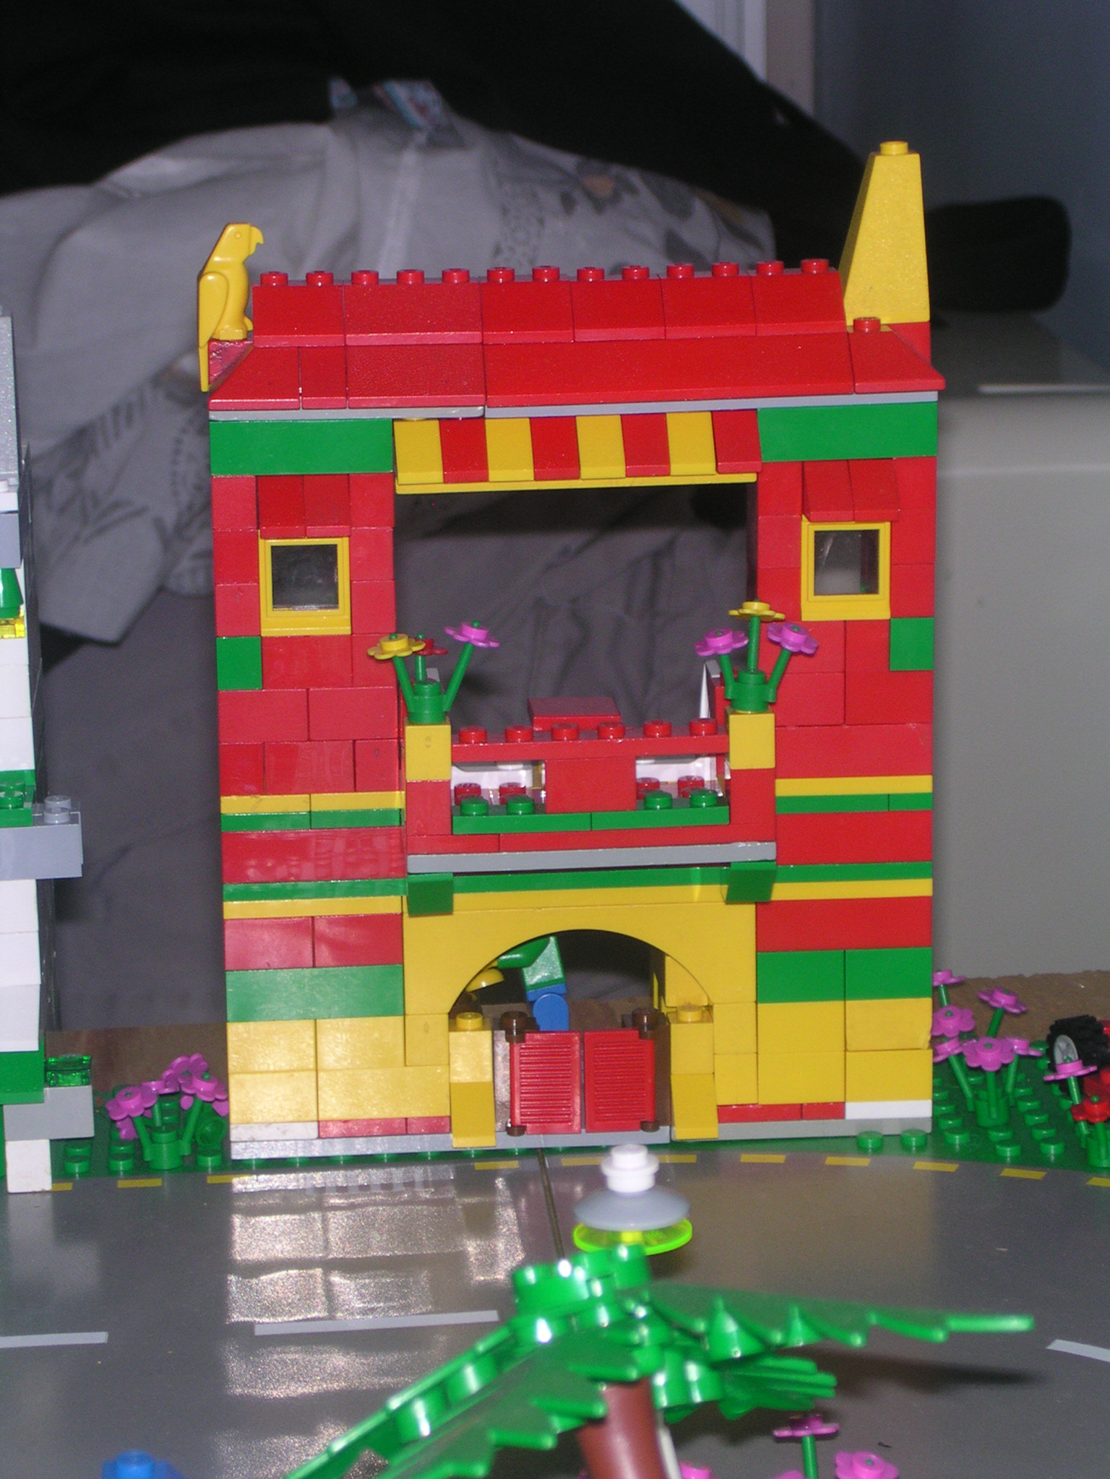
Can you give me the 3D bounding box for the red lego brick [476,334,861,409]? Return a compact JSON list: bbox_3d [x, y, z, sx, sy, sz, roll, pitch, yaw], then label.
[{"bbox_3d":[0.019,-0.066,0.833,0.064,0.010,0.016,-2,13,-5],"label":"red lego brick"}]

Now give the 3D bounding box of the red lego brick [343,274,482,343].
[{"bbox_3d":[-0.025,-0.076,0.836,0.024,0.011,0.016,-2,12,-4],"label":"red lego brick"}]

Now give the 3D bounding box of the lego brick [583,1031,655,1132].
[{"bbox_3d":[0.012,0.062,0.857,0.013,0.019,0.003,-2,12,-5],"label":"lego brick"}]

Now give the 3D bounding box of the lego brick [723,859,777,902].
[{"bbox_3d":[0.034,0.025,0.839,0.008,0.010,0.016,-2,12,-5],"label":"lego brick"}]

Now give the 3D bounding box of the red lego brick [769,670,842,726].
[{"bbox_3d":[0.044,-0.008,0.852,0.016,0.010,0.009,-2,13,-5],"label":"red lego brick"}]

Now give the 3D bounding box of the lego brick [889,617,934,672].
[{"bbox_3d":[0.063,-0.018,0.852,0.008,0.010,0.009,-2,13,-5],"label":"lego brick"}]

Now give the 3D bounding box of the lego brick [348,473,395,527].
[{"bbox_3d":[-0.033,-0.044,0.840,0.008,0.010,0.011,-2,12,-4],"label":"lego brick"}]

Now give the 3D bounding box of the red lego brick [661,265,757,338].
[{"bbox_3d":[0.027,-0.078,0.841,0.016,0.011,0.016,-2,12,-5],"label":"red lego brick"}]

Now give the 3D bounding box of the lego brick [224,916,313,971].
[{"bbox_3d":[-0.051,0.035,0.854,0.016,0.010,0.009,-2,12,-5],"label":"lego brick"}]

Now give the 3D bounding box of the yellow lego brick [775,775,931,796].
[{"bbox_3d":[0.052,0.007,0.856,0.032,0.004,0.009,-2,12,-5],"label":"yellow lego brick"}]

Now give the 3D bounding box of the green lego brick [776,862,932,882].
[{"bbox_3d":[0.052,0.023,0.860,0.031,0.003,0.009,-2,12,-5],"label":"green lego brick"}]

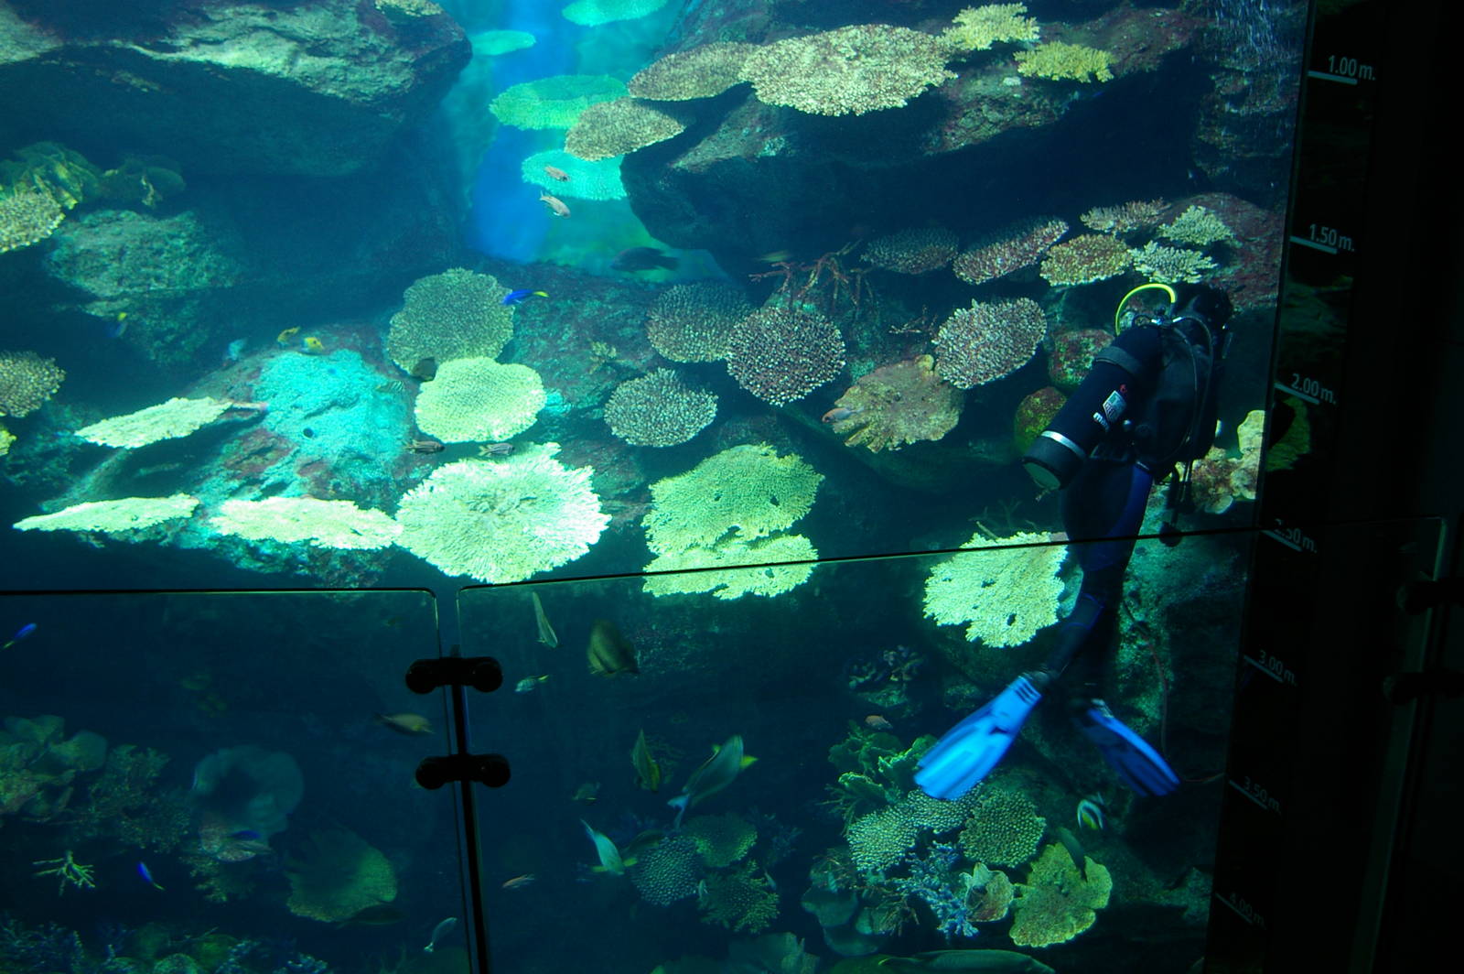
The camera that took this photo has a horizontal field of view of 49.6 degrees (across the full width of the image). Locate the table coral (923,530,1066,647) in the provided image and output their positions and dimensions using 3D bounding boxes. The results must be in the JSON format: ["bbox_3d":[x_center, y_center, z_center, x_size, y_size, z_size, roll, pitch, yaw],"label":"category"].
[{"bbox_3d":[1.098,0.424,6.600,0.550,0.170,0.480,-1,51,0],"label":"table coral"}]

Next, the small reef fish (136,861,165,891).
[{"bbox_3d":[-2.418,1.619,6.600,0.045,0.075,0.165,-18,41,-34],"label":"small reef fish"}]

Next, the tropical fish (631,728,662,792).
[{"bbox_3d":[-0.346,1.104,6.400,0.085,0.130,0.300,-6,33,-11],"label":"tropical fish"}]

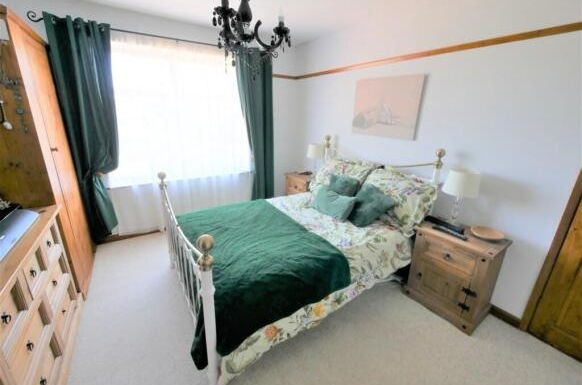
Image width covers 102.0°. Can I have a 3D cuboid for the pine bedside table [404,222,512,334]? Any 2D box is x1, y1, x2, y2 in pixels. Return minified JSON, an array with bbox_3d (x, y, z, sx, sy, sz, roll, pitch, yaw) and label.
[{"bbox_3d":[1.305,0.623,1.907,0.400,0.640,0.530,-10,21,-33],"label":"pine bedside table"}]

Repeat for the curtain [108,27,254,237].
[{"bbox_3d":[-1.259,-0.621,2.872,1.820,2.130,0.090,-10,21,-33],"label":"curtain"}]

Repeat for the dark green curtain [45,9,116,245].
[{"bbox_3d":[-1.935,-0.501,2.424,0.480,2.190,0.150,-10,21,-33],"label":"dark green curtain"}]

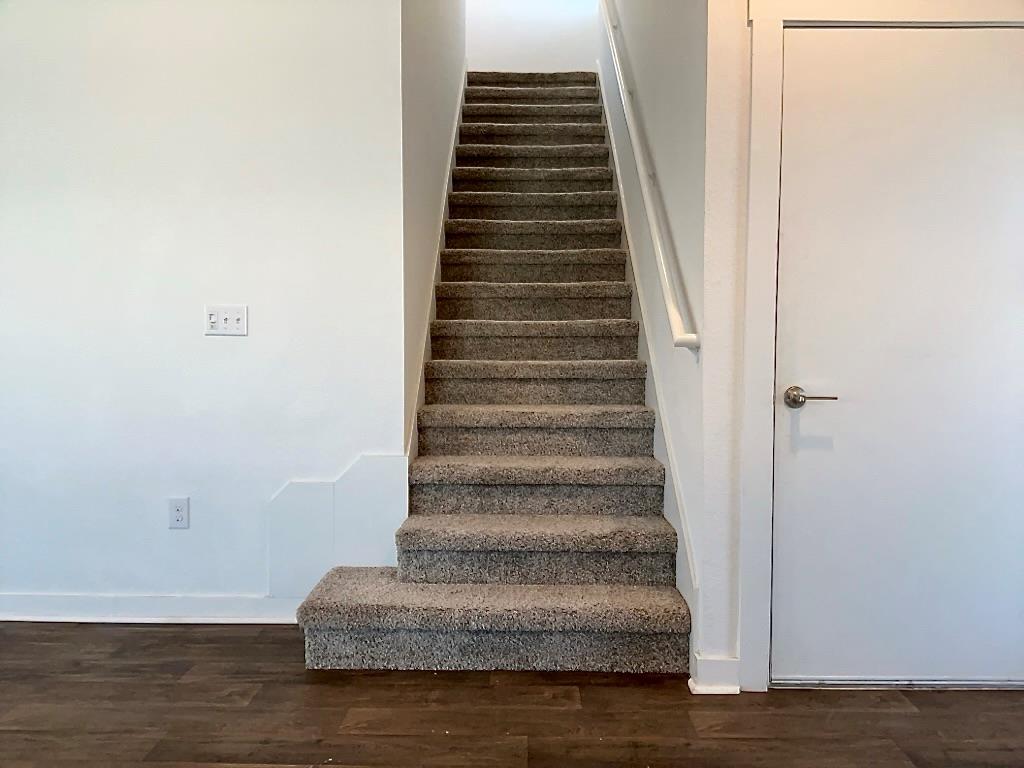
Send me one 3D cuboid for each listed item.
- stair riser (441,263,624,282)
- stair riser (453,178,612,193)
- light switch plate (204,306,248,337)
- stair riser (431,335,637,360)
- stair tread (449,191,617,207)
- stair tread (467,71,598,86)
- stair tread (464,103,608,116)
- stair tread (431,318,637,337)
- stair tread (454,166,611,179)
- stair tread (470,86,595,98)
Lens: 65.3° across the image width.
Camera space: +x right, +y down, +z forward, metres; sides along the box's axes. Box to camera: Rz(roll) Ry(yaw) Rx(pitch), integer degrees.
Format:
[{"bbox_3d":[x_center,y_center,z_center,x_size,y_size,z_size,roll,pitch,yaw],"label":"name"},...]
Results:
[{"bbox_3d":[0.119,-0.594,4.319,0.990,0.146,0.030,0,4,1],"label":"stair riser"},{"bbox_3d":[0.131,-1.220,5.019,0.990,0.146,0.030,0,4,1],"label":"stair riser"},{"bbox_3d":[-1.074,-0.239,2.999,0.162,0.115,0.011,0,3,1],"label":"light switch plate"},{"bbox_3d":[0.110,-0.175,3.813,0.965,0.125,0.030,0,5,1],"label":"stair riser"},{"bbox_3d":[0.129,-1.104,4.877,0.995,0.068,0.275,0,4,1],"label":"stair tread"},{"bbox_3d":[0.151,-2.328,6.166,0.983,0.078,0.261,0,3,1],"label":"stair tread"},{"bbox_3d":[0.145,-1.939,5.811,0.995,0.068,0.275,0,4,1],"label":"stair tread"},{"bbox_3d":[0.111,-0.272,3.877,0.983,0.078,0.261,0,3,1],"label":"stair tread"},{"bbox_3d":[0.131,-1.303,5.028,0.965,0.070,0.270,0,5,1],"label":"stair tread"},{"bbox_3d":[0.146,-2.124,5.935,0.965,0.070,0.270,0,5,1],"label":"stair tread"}]

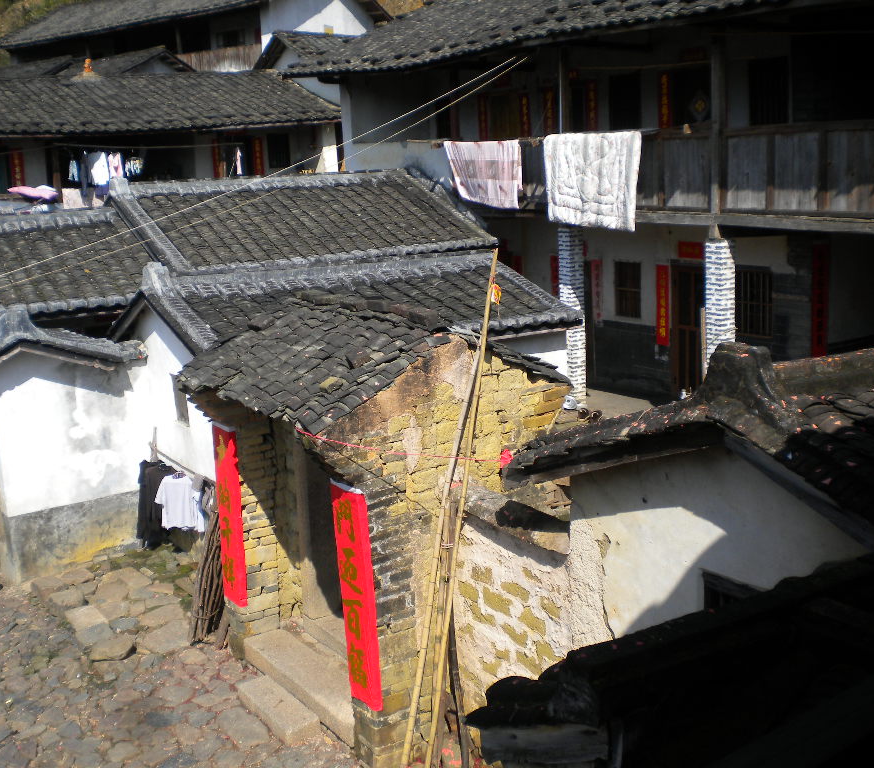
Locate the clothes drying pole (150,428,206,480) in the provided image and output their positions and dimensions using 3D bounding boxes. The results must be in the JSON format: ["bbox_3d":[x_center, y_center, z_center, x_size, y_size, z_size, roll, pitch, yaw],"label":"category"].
[{"bbox_3d":[-2.747,0.738,10.986,0.130,0.330,1.750,-10,13,-32],"label":"clothes drying pole"}]

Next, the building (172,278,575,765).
[{"bbox_3d":[-0.637,0.971,9.092,2.500,3.400,2.980,-10,13,-32],"label":"building"}]

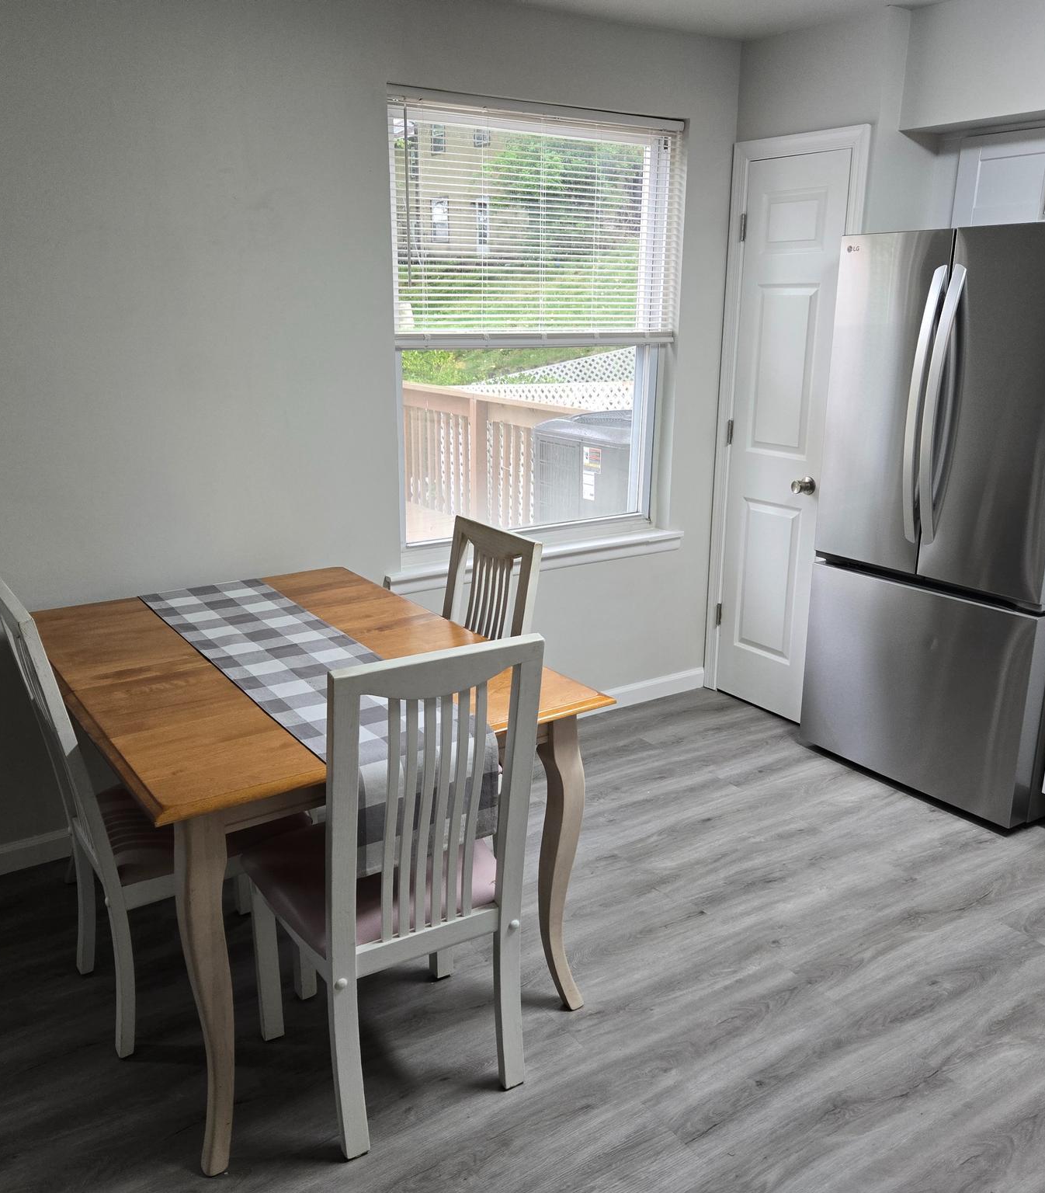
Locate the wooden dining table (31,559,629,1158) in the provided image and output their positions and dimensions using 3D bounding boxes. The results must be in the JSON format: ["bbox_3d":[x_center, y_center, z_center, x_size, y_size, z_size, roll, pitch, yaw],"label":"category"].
[{"bbox_3d":[-0.568,0.493,2.594,0.945,0.757,1.345,-10,19,-33],"label":"wooden dining table"}]

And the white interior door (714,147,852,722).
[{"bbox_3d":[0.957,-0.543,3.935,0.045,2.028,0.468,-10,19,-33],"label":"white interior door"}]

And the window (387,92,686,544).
[{"bbox_3d":[0.073,-0.892,3.599,1.170,1.435,0.100,-10,19,-33],"label":"window"}]

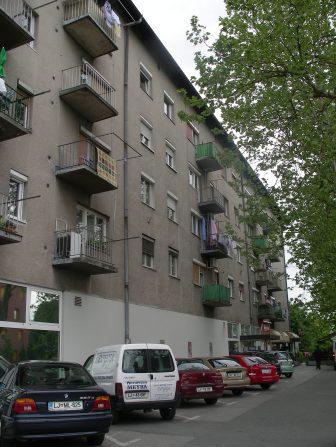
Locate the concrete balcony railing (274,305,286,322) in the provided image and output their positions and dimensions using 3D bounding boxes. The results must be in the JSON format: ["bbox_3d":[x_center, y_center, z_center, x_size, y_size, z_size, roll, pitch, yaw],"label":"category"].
[{"bbox_3d":[10.795,9.105,47.258,1.092,1.174,2.275,-8,-16,22],"label":"concrete balcony railing"}]

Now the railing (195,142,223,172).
[{"bbox_3d":[2.691,-4.213,30.607,1.061,1.061,2.104,-8,-17,22],"label":"railing"}]

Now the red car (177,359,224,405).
[{"bbox_3d":[0.150,5.340,16.250,1.720,1.420,4.300,6,-17,-26],"label":"red car"}]

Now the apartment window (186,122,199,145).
[{"bbox_3d":[1.522,-5.449,29.739,0.146,1.235,1.876,-8,-17,22],"label":"apartment window"}]

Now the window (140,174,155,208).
[{"bbox_3d":[-0.955,-1.467,22.392,0.146,1.345,1.372,-8,-17,22],"label":"window"}]

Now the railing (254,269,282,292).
[{"bbox_3d":[9.110,5.136,42.757,1.098,1.098,6.680,-8,-17,22],"label":"railing"}]

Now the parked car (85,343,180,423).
[{"bbox_3d":[-1.190,4.290,13.080,1.740,1.800,4.110,5,-17,-22],"label":"parked car"}]

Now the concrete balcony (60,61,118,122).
[{"bbox_3d":[-2.826,-4.759,17.482,1.089,1.098,2.095,-8,-17,22],"label":"concrete balcony"}]

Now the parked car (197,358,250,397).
[{"bbox_3d":[1.351,5.966,18.792,1.690,1.400,4.150,5,-17,-22],"label":"parked car"}]

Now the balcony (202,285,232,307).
[{"bbox_3d":[2.921,4.298,28.200,1.061,1.098,2.104,-8,-17,22],"label":"balcony"}]

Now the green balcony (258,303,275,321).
[{"bbox_3d":[8.297,7.451,40.017,1.080,1.144,2.105,-8,-17,22],"label":"green balcony"}]

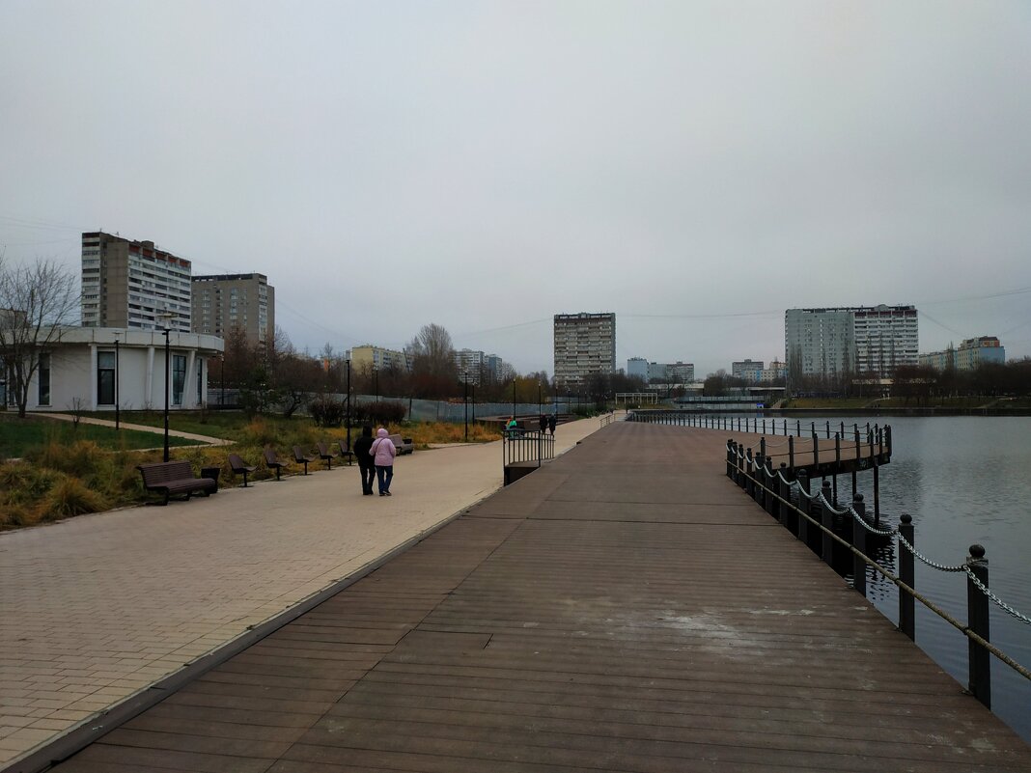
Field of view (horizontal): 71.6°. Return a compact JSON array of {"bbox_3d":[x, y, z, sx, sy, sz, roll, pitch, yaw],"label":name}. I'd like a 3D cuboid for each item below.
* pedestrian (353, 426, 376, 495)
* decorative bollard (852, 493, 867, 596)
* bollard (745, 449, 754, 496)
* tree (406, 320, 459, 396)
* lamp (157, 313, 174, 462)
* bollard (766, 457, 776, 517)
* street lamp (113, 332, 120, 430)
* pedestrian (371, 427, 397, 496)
[{"bbox_3d":[-3.745,1.844,17.917,0.580,1.750,0.420,0,-2,8],"label":"pedestrian"},{"bbox_3d":[3.140,1.441,6.529,0.090,0.900,0.090,0,-2,11],"label":"decorative bollard"},{"bbox_3d":[4.496,1.645,13.723,0.090,0.900,0.090,0,-2,11],"label":"bollard"},{"bbox_3d":[-15.594,-2.955,135.309,9.500,18.000,9.500,0,-2,0],"label":"tree"},{"bbox_3d":[-9.706,0.375,19.912,0.520,4.800,0.520,0,-2,10],"label":"lamp"},{"bbox_3d":[4.054,1.578,11.375,0.090,0.900,0.090,0,-2,11],"label":"bollard"},{"bbox_3d":[-19.483,-0.233,35.068,0.520,4.770,0.520,0,-2,10],"label":"street lamp"},{"bbox_3d":[-3.297,1.871,17.819,0.600,1.690,0.420,0,-2,8],"label":"pedestrian"}]

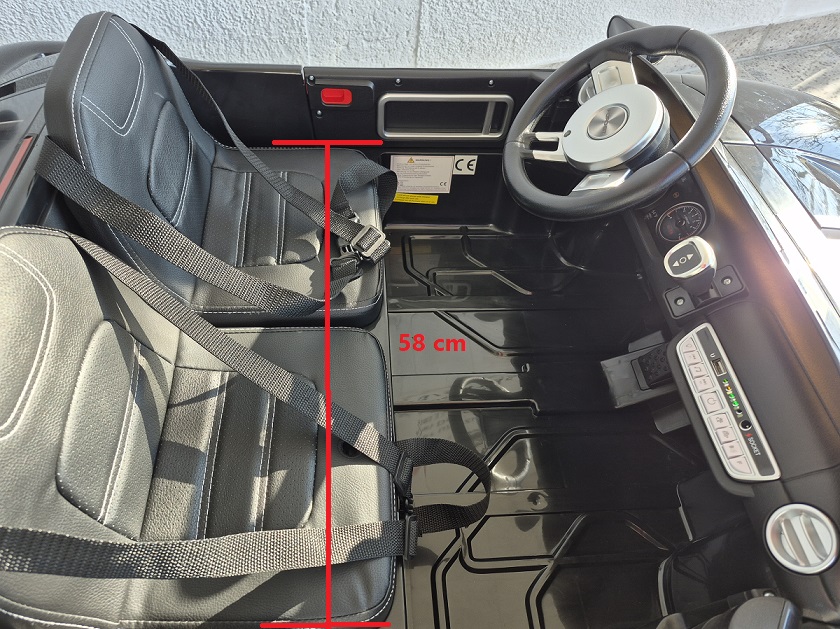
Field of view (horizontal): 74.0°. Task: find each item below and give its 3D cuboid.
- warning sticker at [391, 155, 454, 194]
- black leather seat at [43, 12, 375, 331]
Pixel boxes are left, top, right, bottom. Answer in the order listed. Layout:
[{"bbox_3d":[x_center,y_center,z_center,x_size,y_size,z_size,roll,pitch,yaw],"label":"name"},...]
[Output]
[{"bbox_3d":[0.002,-0.208,0.833,0.092,0.069,0.002,-1,52,-5],"label":"warning sticker"},{"bbox_3d":[-0.190,-0.165,0.605,0.292,0.285,0.282,-1,55,-6],"label":"black leather seat"}]

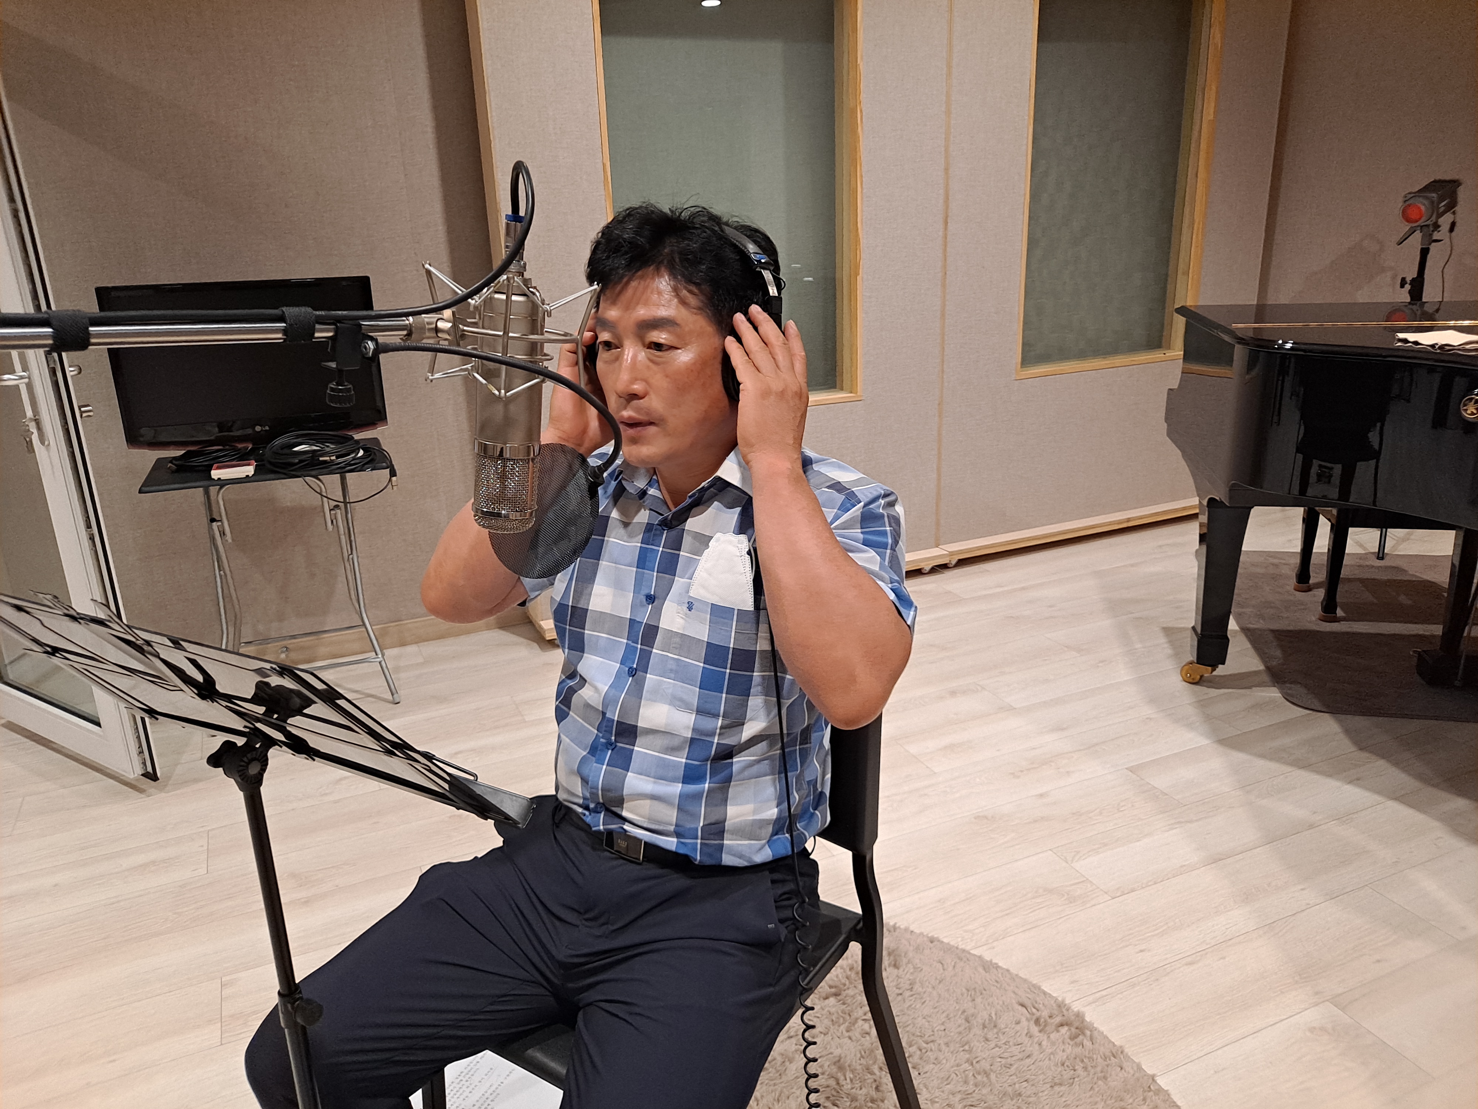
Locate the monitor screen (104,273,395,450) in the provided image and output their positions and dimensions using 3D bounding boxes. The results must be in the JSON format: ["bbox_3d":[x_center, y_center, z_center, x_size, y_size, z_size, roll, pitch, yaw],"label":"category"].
[{"bbox_3d":[-1.295,-0.511,2.838,0.645,0.419,0.065,-9,20,-19],"label":"monitor screen"}]

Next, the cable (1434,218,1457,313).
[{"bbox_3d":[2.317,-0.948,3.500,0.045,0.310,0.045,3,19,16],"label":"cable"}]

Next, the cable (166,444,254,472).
[{"bbox_3d":[-1.386,-0.253,2.812,0.208,0.052,0.130,-7,19,-15],"label":"cable"}]

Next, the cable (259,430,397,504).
[{"bbox_3d":[-1.078,-0.232,2.819,0.333,0.163,0.200,-7,19,-15],"label":"cable"}]

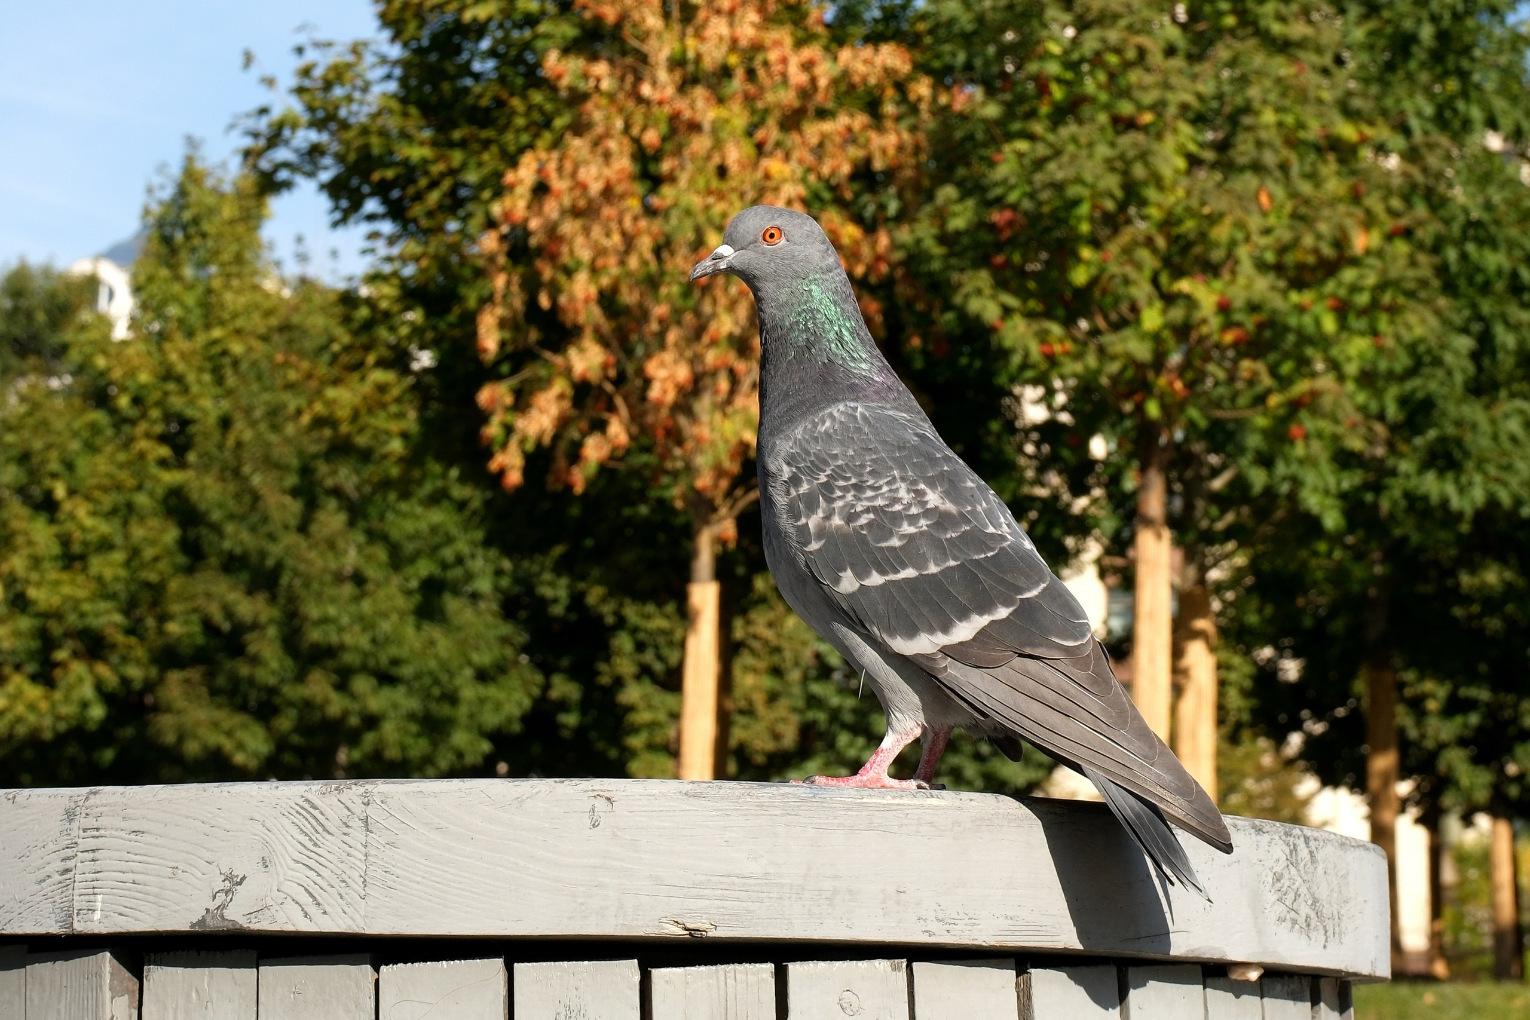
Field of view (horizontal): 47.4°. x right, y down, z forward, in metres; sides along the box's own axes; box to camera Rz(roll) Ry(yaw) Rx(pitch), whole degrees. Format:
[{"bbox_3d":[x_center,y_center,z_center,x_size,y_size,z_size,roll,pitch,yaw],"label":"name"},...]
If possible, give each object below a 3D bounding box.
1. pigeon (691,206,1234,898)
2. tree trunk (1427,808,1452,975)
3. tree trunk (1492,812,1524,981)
[{"bbox_3d":[0.075,0.015,0.660,0.205,0.262,0.100,-3,-13,16],"label":"pigeon"},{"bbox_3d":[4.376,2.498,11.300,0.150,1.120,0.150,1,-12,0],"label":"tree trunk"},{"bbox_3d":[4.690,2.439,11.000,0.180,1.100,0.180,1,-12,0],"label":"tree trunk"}]

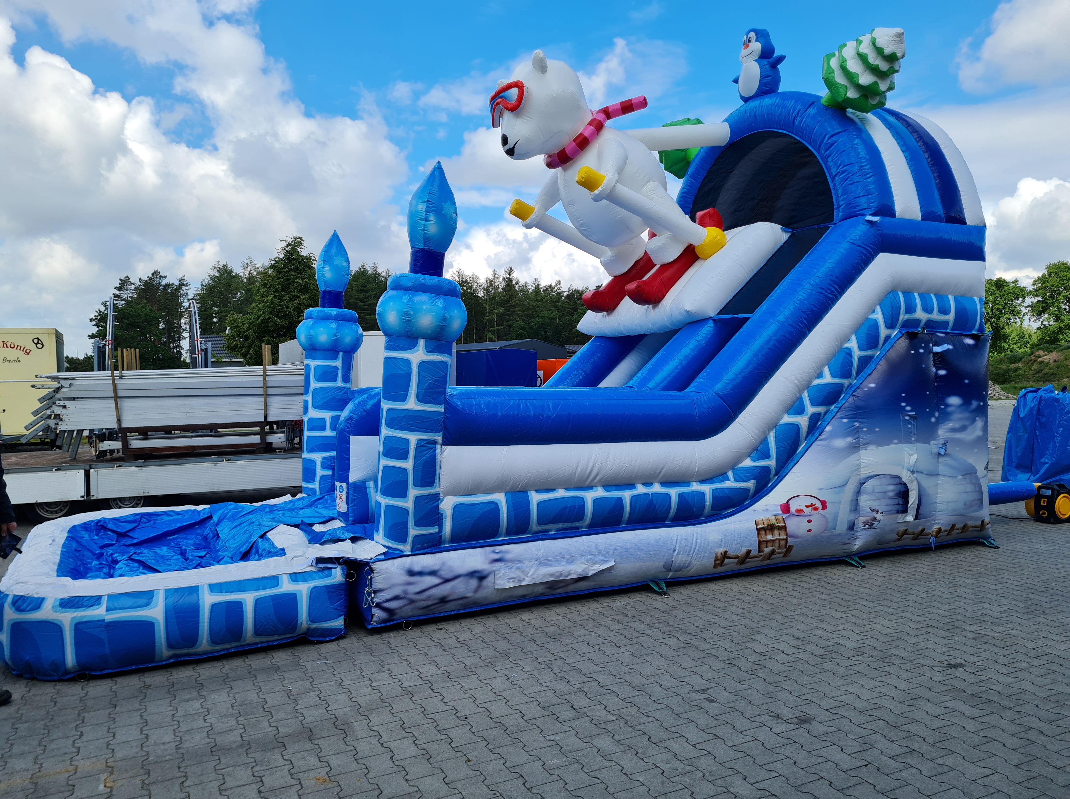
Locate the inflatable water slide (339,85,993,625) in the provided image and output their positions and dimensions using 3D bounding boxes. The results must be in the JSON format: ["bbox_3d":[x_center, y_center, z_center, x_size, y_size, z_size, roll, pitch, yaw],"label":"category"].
[{"bbox_3d":[0.958,-0.955,8.417,6.450,4.860,3.700,-1,2,-26],"label":"inflatable water slide"}]

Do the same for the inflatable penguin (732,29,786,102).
[{"bbox_3d":[2.478,-3.750,9.031,0.500,0.800,0.780,-1,2,-26],"label":"inflatable penguin"}]

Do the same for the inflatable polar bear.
[{"bbox_3d":[0.631,-2.238,8.195,2.250,2.100,1.720,-1,2,-26],"label":"inflatable polar bear"}]

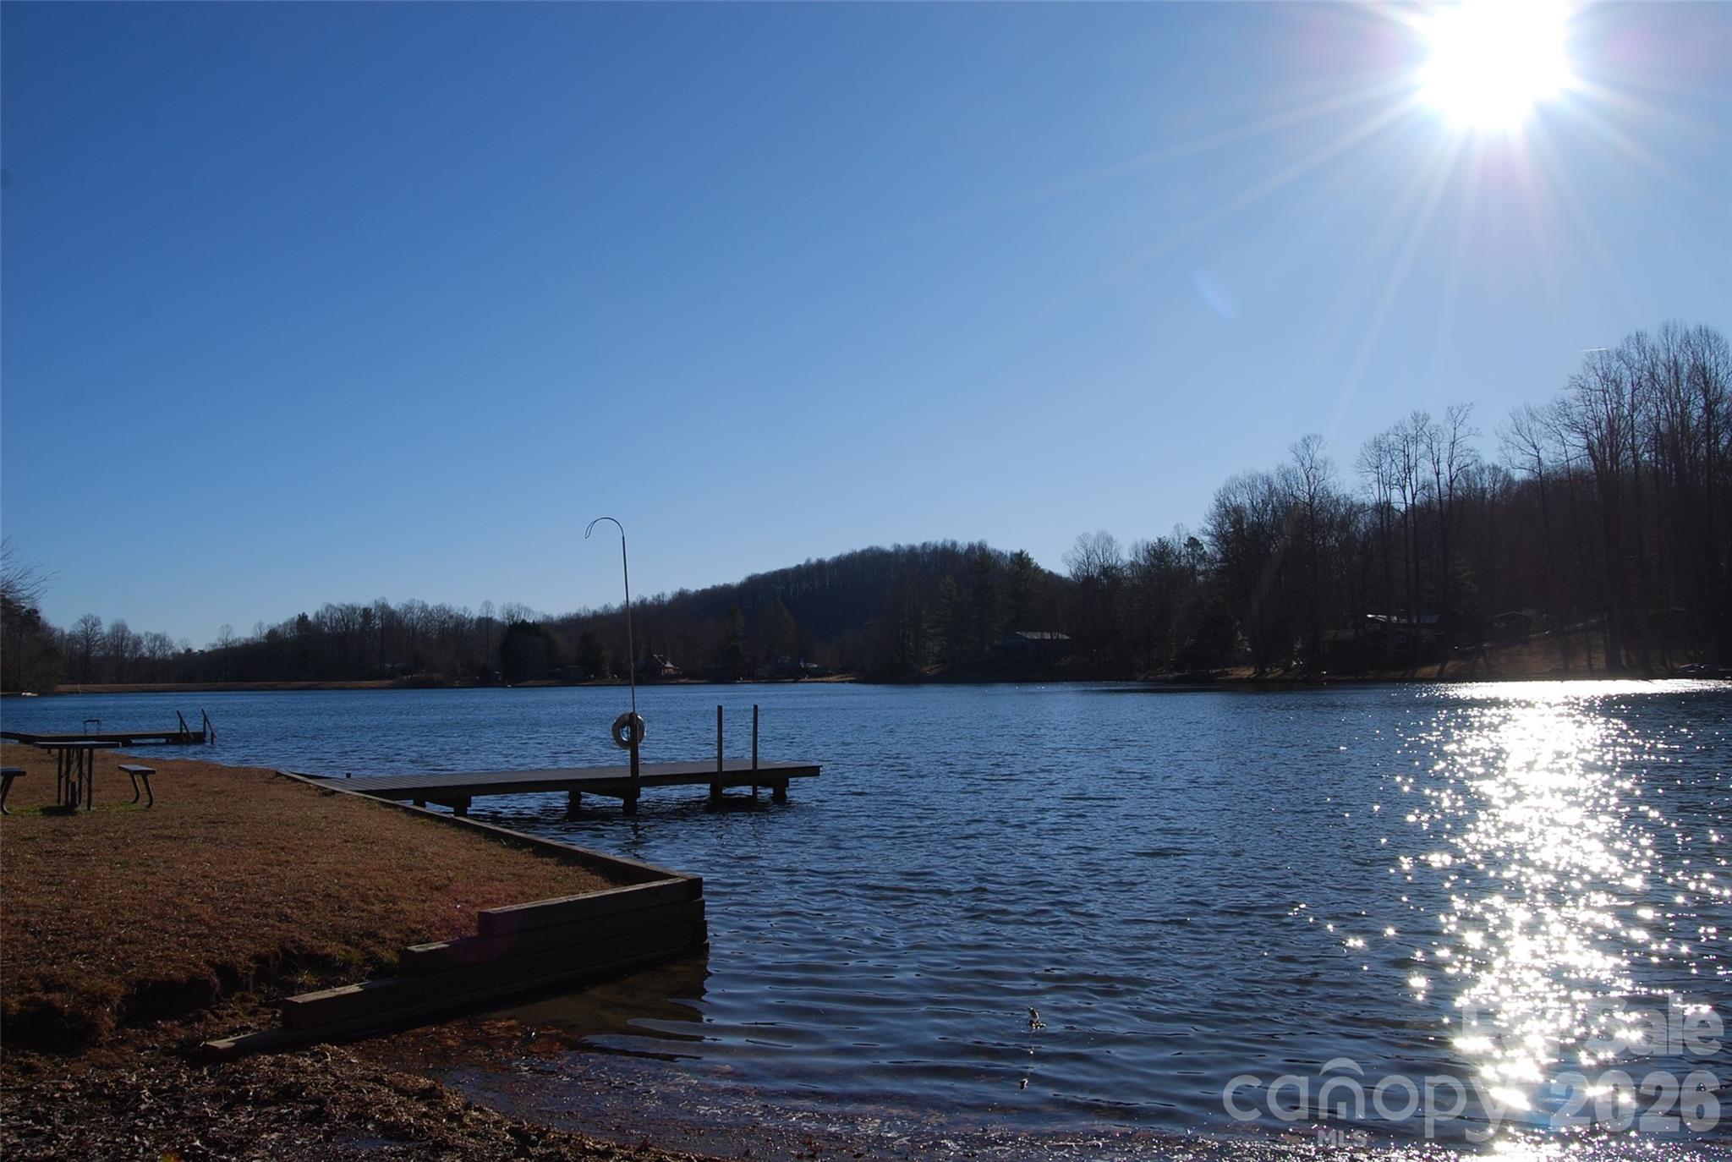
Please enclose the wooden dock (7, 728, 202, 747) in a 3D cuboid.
[{"bbox_3d":[-24.121,5.035,45.397,5.690,0.420,2.440,2,-5,-39],"label":"wooden dock"}]

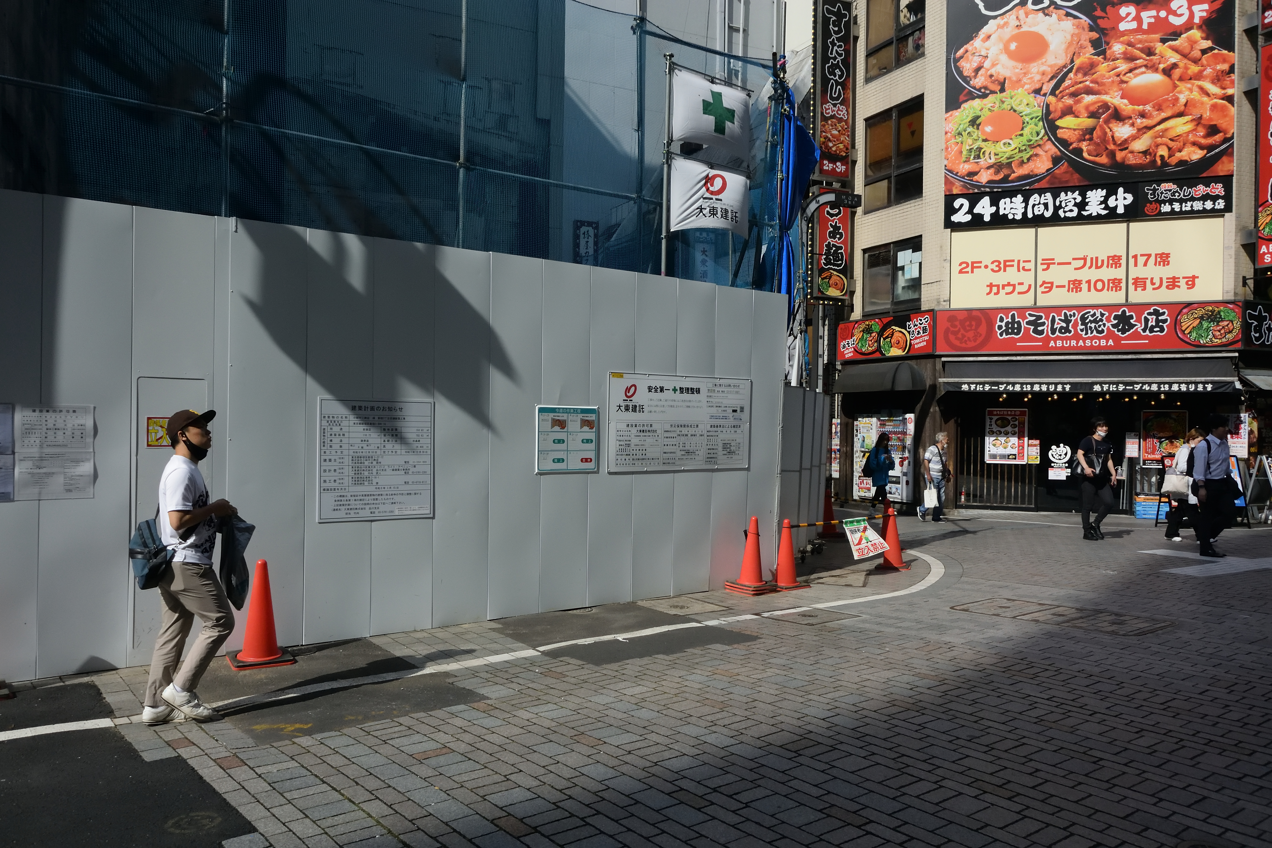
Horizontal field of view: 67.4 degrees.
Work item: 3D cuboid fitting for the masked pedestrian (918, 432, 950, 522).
[{"bbox_3d":[5.385,0.937,17.200,0.560,1.610,0.500,1,0,20],"label":"masked pedestrian"}]

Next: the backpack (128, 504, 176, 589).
[{"bbox_3d":[-2.590,0.671,5.090,0.190,0.410,0.270,1,0,-32],"label":"backpack"}]

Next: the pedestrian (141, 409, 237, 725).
[{"bbox_3d":[-2.433,0.763,5.190,0.540,1.680,0.520,1,0,-17],"label":"pedestrian"}]

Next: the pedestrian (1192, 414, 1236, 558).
[{"bbox_3d":[7.579,0.785,12.500,0.570,1.820,0.520,1,0,28],"label":"pedestrian"}]

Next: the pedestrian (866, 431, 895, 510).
[{"bbox_3d":[4.569,0.937,17.900,0.500,1.570,0.500,1,0,32],"label":"pedestrian"}]

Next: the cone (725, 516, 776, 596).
[{"bbox_3d":[1.145,1.278,9.401,0.380,0.740,0.380,1,0,37],"label":"cone"}]

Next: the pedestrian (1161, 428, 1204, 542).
[{"bbox_3d":[8.130,0.896,14.150,0.620,1.640,0.500,1,0,25],"label":"pedestrian"}]

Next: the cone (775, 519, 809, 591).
[{"bbox_3d":[1.519,1.305,9.630,0.380,0.695,0.380,1,0,35],"label":"cone"}]

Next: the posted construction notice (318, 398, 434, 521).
[{"bbox_3d":[-1.949,0.275,7.245,0.915,0.910,0.040,1,0,-37],"label":"posted construction notice"}]

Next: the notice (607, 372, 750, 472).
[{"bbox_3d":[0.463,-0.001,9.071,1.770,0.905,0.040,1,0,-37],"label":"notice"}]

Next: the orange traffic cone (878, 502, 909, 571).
[{"bbox_3d":[2.982,1.324,11.060,0.365,0.695,0.365,1,0,35],"label":"orange traffic cone"}]

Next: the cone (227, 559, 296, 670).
[{"bbox_3d":[-2.518,1.255,6.431,0.390,0.690,0.390,1,0,-25],"label":"cone"}]

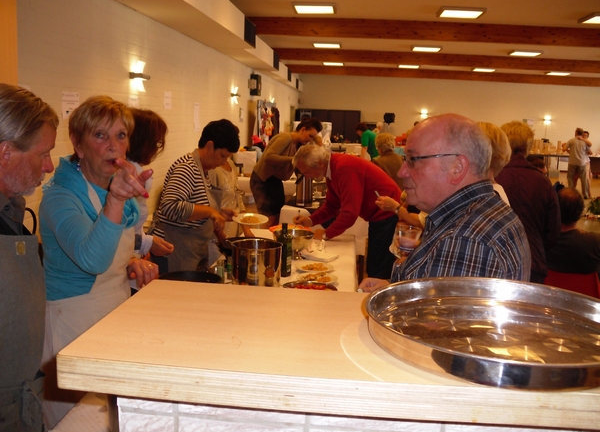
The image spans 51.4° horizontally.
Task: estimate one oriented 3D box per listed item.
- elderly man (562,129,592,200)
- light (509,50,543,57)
[{"bbox_3d":[6.739,-1.275,15.154,0.620,1.710,0.420,7,10,26],"label":"elderly man"},{"bbox_3d":[4.642,-3.334,12.810,0.600,0.065,0.600,3,9,4],"label":"light"}]

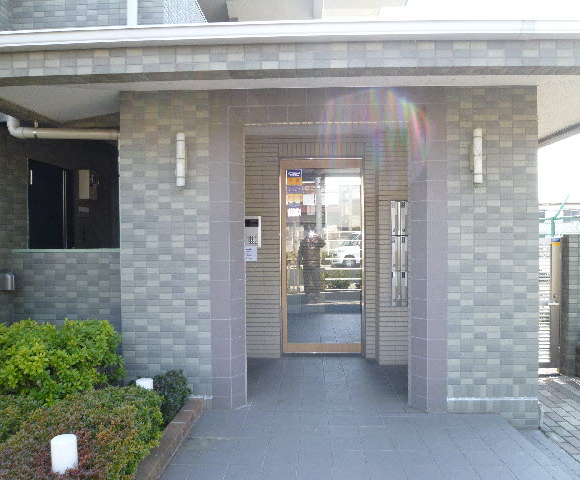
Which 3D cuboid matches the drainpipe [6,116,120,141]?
[{"bbox_3d":[-1.890,-0.941,3.900,1.020,0.195,0.100,0,0,2],"label":"drainpipe"}]

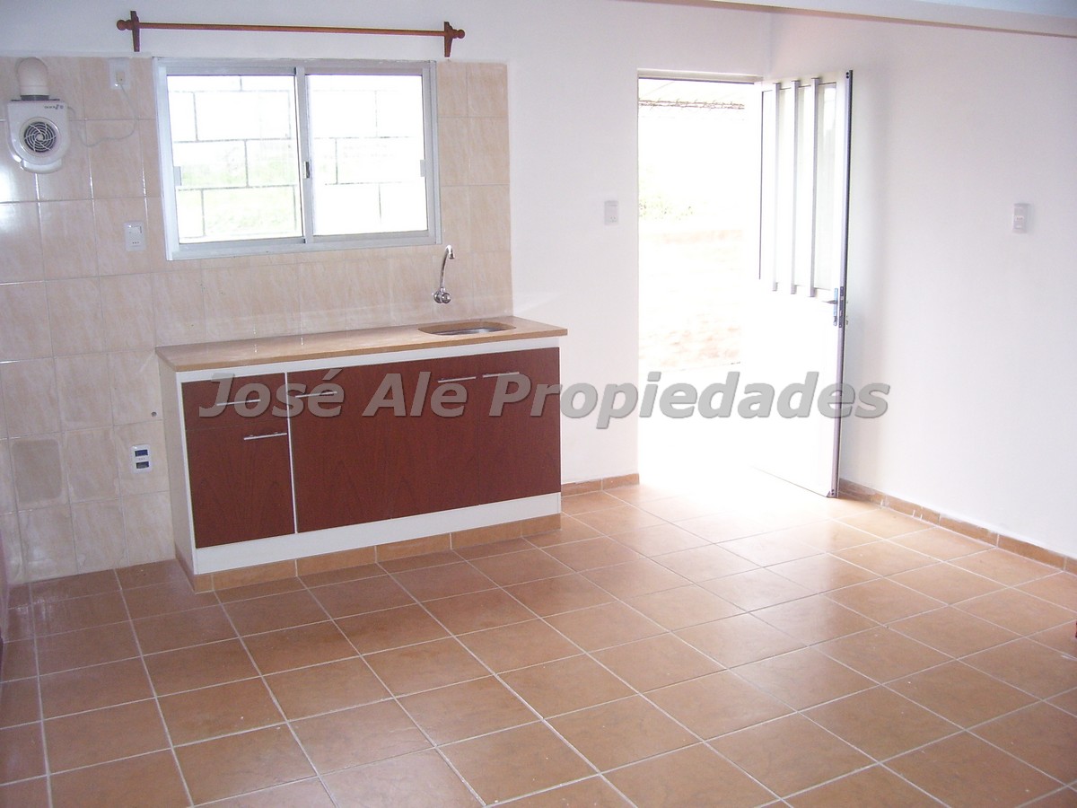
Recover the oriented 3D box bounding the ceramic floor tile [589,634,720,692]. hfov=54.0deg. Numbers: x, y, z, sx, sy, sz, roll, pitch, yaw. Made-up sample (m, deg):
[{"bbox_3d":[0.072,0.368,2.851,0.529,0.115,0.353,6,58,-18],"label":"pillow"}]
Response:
[{"bbox_3d":[0.382,0.837,3.428,0.327,0.010,0.327,-7,13,-25],"label":"ceramic floor tile"}]

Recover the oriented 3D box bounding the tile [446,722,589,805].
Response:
[{"bbox_3d":[-0.059,0.972,2.870,0.331,0.010,0.331,-7,13,-26],"label":"tile"}]

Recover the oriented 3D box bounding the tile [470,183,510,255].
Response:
[{"bbox_3d":[-0.219,-0.839,4.794,0.200,0.300,0.010,-7,13,-26],"label":"tile"}]

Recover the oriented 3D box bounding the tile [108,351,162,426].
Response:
[{"bbox_3d":[-1.624,-0.069,4.261,0.200,0.300,0.010,-7,13,-26],"label":"tile"}]

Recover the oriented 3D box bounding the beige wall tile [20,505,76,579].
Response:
[{"bbox_3d":[-1.961,0.561,4.236,0.200,0.300,0.010,-7,13,-26],"label":"beige wall tile"}]

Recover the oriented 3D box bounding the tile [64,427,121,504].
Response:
[{"bbox_3d":[-1.794,0.247,4.247,0.200,0.300,0.010,-7,13,-26],"label":"tile"}]

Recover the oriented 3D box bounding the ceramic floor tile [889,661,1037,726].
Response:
[{"bbox_3d":[1.252,0.862,3.135,0.328,0.010,0.328,-7,13,-26],"label":"ceramic floor tile"}]

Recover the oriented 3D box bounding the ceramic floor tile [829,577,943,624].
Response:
[{"bbox_3d":[1.265,0.723,3.881,0.330,0.009,0.330,-7,13,-26],"label":"ceramic floor tile"}]

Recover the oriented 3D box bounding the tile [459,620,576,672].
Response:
[{"bbox_3d":[-0.064,0.812,3.554,0.328,0.010,0.328,-7,13,-26],"label":"tile"}]

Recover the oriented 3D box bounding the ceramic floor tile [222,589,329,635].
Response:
[{"bbox_3d":[-0.962,0.771,3.887,0.330,0.010,0.330,-7,13,-26],"label":"ceramic floor tile"}]

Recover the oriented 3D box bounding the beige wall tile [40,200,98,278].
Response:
[{"bbox_3d":[-1.800,-0.633,4.059,0.200,0.300,0.010,-7,13,-26],"label":"beige wall tile"}]

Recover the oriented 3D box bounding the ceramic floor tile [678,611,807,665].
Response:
[{"bbox_3d":[0.683,0.803,3.598,0.330,0.010,0.330,-7,13,-26],"label":"ceramic floor tile"}]

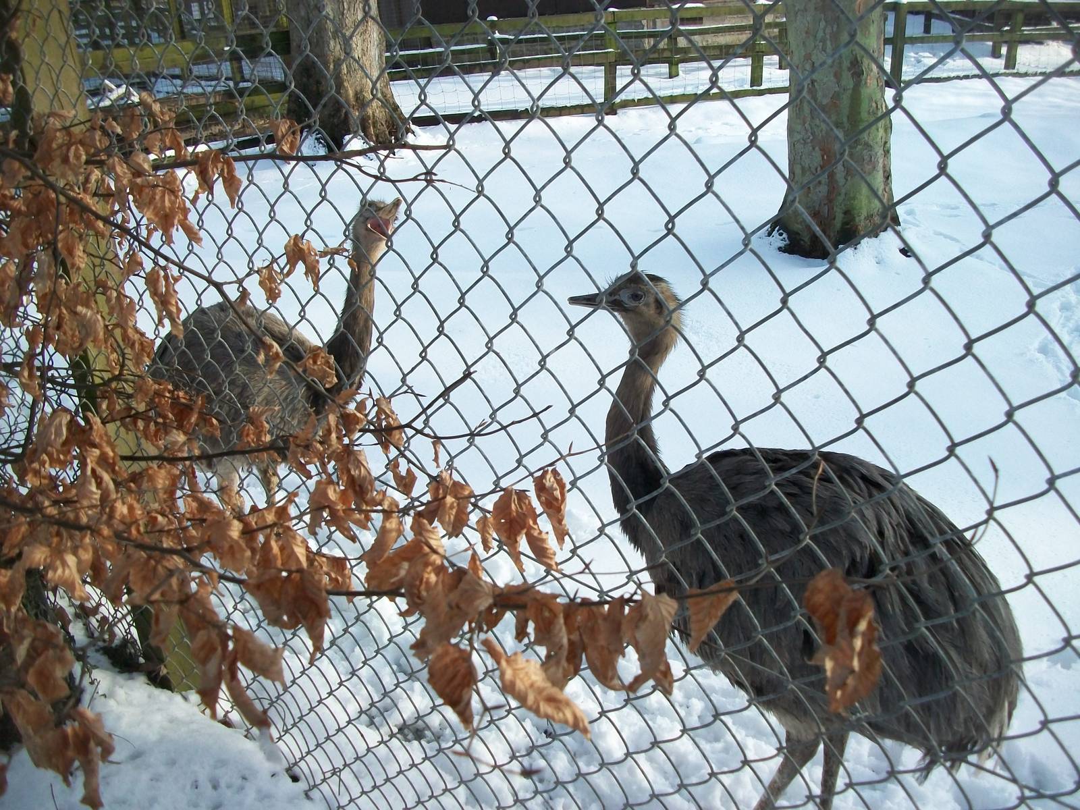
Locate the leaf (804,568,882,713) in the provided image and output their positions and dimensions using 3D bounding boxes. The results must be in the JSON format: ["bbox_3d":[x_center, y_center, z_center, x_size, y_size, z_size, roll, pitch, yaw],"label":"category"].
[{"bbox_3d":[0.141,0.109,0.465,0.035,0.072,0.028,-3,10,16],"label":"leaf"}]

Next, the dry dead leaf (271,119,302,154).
[{"bbox_3d":[-0.244,-0.257,0.963,0.028,0.041,0.015,-9,22,-12],"label":"dry dead leaf"}]

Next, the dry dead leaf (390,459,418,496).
[{"bbox_3d":[-0.113,0.061,0.833,0.021,0.032,0.015,-18,16,-9],"label":"dry dead leaf"}]

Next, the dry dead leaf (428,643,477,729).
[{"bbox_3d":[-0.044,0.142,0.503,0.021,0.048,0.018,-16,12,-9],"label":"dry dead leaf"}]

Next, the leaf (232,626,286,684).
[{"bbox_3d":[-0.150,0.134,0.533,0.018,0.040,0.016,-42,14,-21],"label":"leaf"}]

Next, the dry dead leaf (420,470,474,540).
[{"bbox_3d":[-0.070,0.074,0.750,0.038,0.053,0.024,-3,14,-6],"label":"dry dead leaf"}]

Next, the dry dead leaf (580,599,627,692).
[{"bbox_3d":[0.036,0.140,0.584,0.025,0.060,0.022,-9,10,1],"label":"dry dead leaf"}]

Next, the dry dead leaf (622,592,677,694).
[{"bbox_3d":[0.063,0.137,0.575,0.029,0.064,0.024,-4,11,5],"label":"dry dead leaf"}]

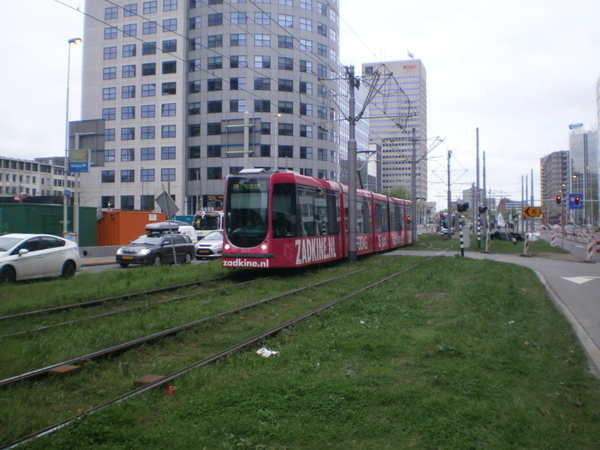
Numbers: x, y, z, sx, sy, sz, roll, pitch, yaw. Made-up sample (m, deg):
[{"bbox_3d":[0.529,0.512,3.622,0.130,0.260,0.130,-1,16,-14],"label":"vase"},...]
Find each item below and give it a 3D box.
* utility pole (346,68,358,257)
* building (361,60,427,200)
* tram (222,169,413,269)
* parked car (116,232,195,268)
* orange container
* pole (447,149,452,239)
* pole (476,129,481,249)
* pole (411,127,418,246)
[{"bbox_3d":[2.210,-2.500,26.000,0.360,8.210,0.360,0,0,0],"label":"utility pole"},{"bbox_3d":[57.100,-46.000,373.000,33.900,95.300,30.000,0,0,17],"label":"building"},{"bbox_3d":[3.300,-0.080,34.100,2.450,3.350,30.200,0,0,19],"label":"tram"},{"bbox_3d":[-6.350,1.110,28.000,1.720,1.520,4.410,0,0,19],"label":"parked car"},{"bbox_3d":[-12.600,0.400,46.200,2.440,2.590,6.060,0,0,19],"label":"orange container"},{"bbox_3d":[15.960,-3.250,66.500,0.340,9.590,0.340,0,0,0],"label":"pole"},{"bbox_3d":[15.540,-3.450,54.500,0.300,9.960,0.300,0,0,0],"label":"pole"},{"bbox_3d":[8.050,-2.640,43.700,0.330,8.370,0.330,0,0,0],"label":"pole"}]

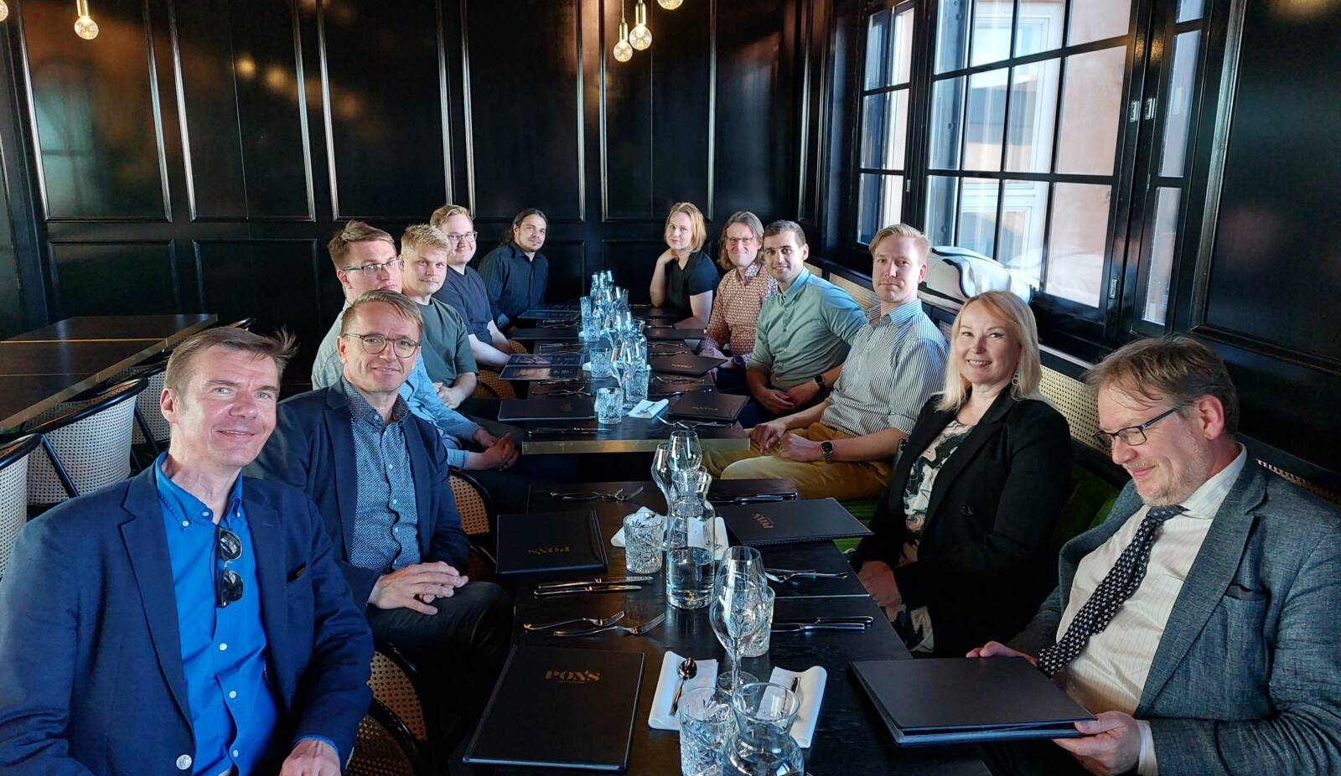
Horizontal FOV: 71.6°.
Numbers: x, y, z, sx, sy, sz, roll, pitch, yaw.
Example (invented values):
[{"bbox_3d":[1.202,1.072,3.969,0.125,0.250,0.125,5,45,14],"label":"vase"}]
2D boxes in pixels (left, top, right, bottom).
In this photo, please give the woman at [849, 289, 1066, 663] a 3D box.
[{"bbox_3d":[0.632,0.417,2.265,0.750,1.290,0.520,-6,15,-23],"label":"woman"}]

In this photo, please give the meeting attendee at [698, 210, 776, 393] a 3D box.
[{"bbox_3d":[0.214,-0.104,4.190,0.750,1.360,0.520,-11,18,-38],"label":"meeting attendee"}]

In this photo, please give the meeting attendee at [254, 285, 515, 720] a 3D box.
[{"bbox_3d":[-0.565,0.417,2.297,0.750,1.290,0.560,9,16,31],"label":"meeting attendee"}]

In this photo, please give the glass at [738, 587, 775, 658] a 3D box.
[{"bbox_3d":[0.144,0.415,1.652,0.085,0.102,0.085,2,14,5],"label":"glass"}]

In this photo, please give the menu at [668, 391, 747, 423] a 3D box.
[{"bbox_3d":[0.138,0.064,3.256,0.232,0.015,0.318,4,14,14],"label":"menu"}]

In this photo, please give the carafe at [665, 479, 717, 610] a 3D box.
[{"bbox_3d":[0.042,0.299,1.822,0.096,0.245,0.096,2,14,5],"label":"carafe"}]

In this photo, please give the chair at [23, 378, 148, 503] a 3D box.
[{"bbox_3d":[-2.217,0.448,3.233,0.560,0.780,0.570,-2,14,-7],"label":"chair"}]

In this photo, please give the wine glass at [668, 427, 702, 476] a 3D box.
[{"bbox_3d":[0.032,0.213,2.243,0.082,0.210,0.082,2,14,5],"label":"wine glass"}]

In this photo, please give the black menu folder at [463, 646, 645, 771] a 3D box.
[{"bbox_3d":[-0.168,0.497,1.465,0.230,0.015,0.310,2,15,3],"label":"black menu folder"}]

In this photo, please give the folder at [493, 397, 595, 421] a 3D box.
[{"bbox_3d":[-0.409,0.066,3.102,0.310,0.016,0.230,-1,15,-6],"label":"folder"}]

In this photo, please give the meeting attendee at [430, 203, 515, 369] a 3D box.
[{"bbox_3d":[-0.770,-0.069,3.900,0.750,1.370,0.540,10,17,34],"label":"meeting attendee"}]

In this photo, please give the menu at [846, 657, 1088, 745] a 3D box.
[{"bbox_3d":[0.484,0.502,1.519,0.310,0.030,0.230,0,8,-6],"label":"menu"}]

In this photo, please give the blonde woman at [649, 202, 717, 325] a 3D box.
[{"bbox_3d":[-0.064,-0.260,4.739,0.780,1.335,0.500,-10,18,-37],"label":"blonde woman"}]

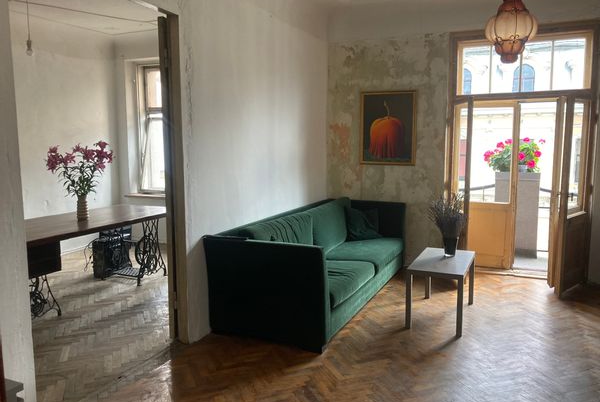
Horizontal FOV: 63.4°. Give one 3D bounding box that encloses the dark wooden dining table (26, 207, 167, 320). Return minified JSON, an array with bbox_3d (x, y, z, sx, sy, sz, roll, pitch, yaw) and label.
[{"bbox_3d":[-2.123,0.561,4.710,0.972,0.750,2.174,3,8,25],"label":"dark wooden dining table"}]

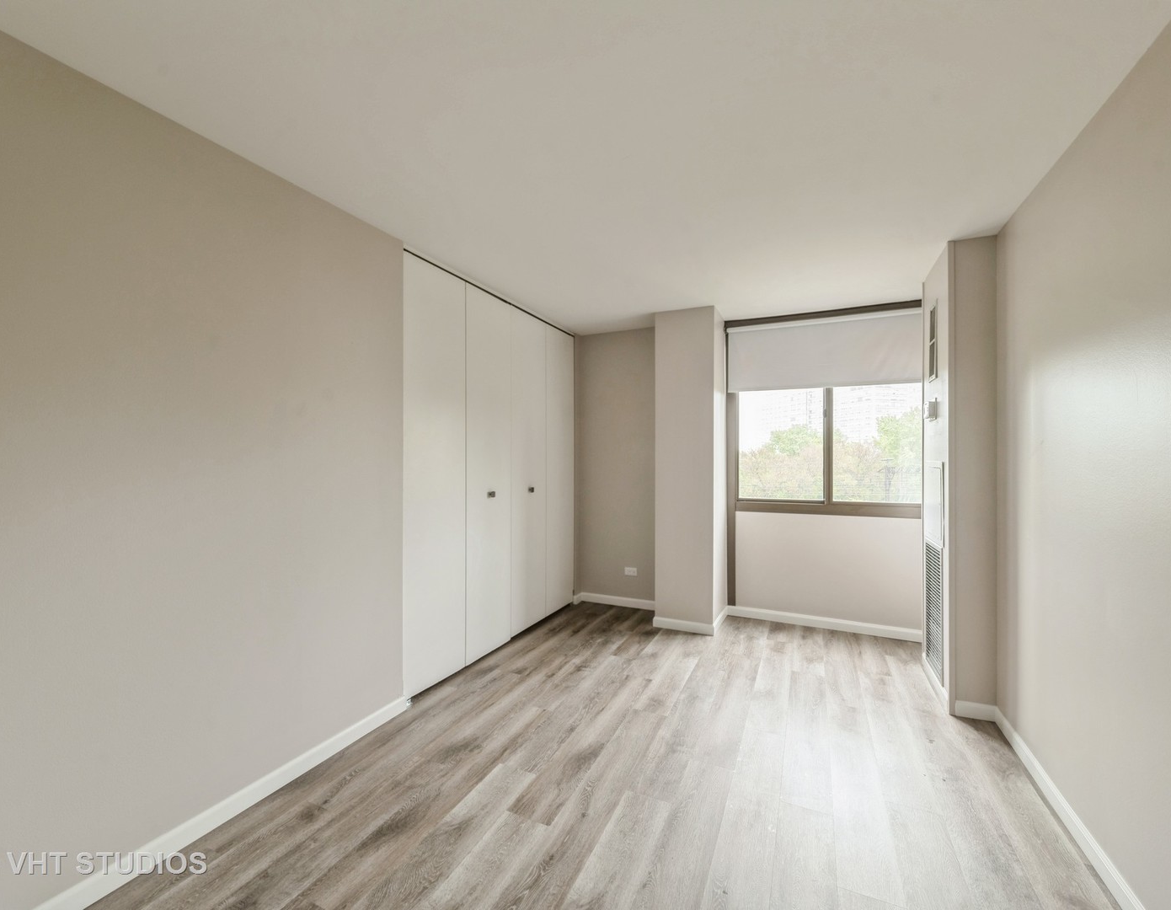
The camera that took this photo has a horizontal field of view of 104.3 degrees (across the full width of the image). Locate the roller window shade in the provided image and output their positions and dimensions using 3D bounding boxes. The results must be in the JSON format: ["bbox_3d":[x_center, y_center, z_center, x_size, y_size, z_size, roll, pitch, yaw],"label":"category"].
[{"bbox_3d":[1.833,-0.785,3.498,1.424,0.531,0.060,0,0,24],"label":"roller window shade"}]

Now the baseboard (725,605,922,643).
[{"bbox_3d":[1.858,1.315,3.546,1.438,0.083,0.016,0,0,24],"label":"baseboard"}]

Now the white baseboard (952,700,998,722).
[{"bbox_3d":[1.999,1.309,2.335,0.171,0.083,0.016,0,0,24],"label":"white baseboard"}]

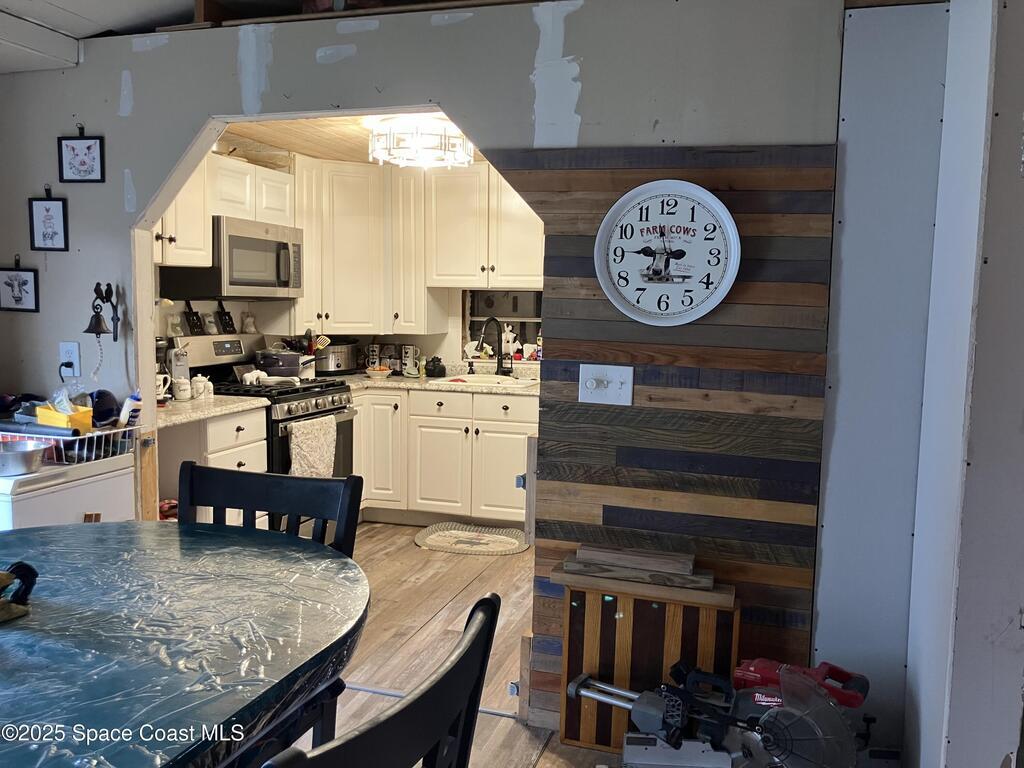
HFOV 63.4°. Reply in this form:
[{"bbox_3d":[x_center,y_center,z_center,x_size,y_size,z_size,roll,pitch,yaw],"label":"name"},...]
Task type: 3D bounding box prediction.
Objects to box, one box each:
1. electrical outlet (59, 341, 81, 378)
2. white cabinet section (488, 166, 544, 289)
[{"bbox_3d":[-1.711,-0.095,3.207,0.088,0.128,0.015,3,6,17],"label":"electrical outlet"},{"bbox_3d":[0.113,-0.999,5.306,0.436,0.771,0.325,3,6,18],"label":"white cabinet section"}]

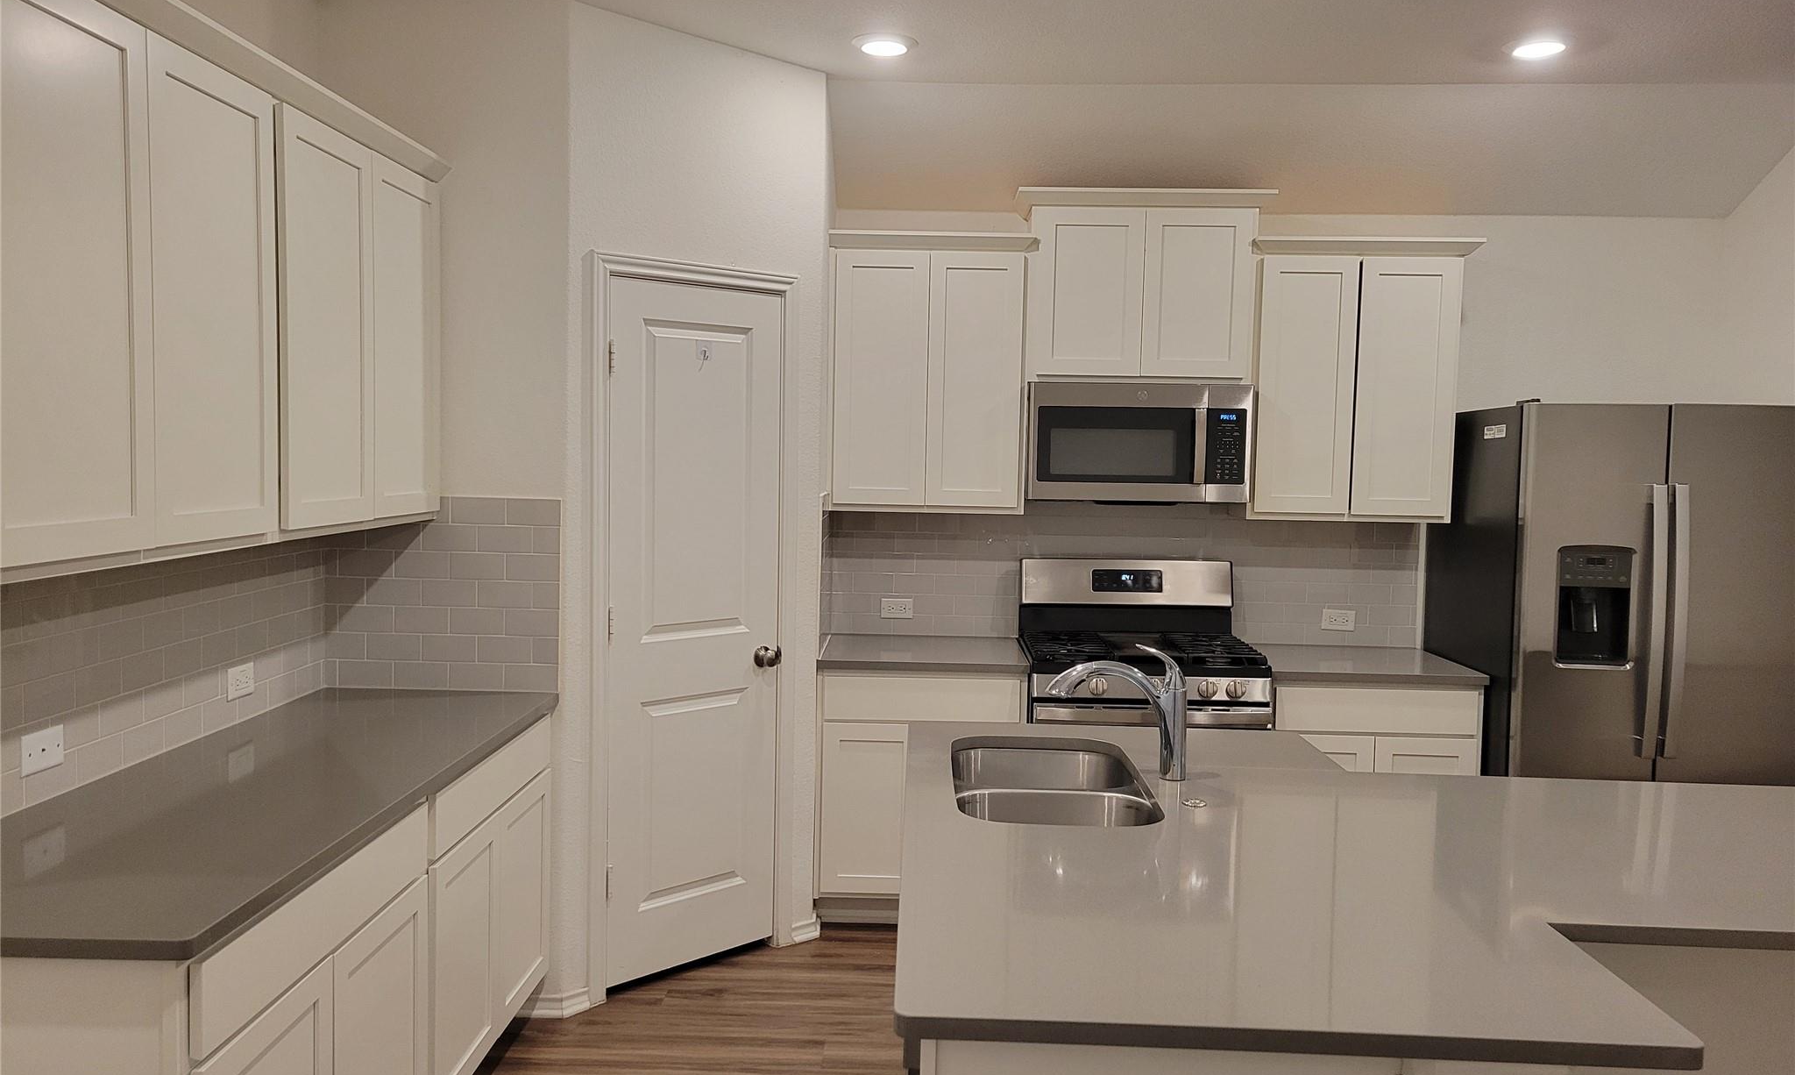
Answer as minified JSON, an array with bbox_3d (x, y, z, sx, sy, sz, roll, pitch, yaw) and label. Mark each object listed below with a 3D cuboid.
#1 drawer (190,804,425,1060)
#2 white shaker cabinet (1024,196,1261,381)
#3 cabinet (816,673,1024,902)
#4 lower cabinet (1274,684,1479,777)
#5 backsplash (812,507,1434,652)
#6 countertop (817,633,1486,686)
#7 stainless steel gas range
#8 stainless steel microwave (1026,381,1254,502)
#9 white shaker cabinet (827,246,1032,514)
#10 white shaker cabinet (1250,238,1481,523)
[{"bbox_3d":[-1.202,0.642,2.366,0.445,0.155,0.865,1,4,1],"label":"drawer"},{"bbox_3d":[0.831,-0.844,4.665,0.800,0.634,0.373,1,4,1],"label":"white shaker cabinet"},{"bbox_3d":[0.086,0.827,4.666,0.681,0.828,0.633,1,4,1],"label":"cabinet"},{"bbox_3d":[1.531,0.857,4.630,0.667,0.828,0.633,1,4,1],"label":"lower cabinet"},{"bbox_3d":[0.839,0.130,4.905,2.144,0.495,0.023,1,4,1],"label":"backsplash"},{"bbox_3d":[0.823,0.414,4.615,2.139,0.033,0.642,1,4,1],"label":"countertop"},{"bbox_3d":[0.808,0.704,4.595,0.767,1.195,0.705,1,4,1],"label":"stainless steel gas range"},{"bbox_3d":[0.815,-0.319,4.686,0.755,0.410,0.403,1,4,1],"label":"stainless steel microwave"},{"bbox_3d":[0.112,-0.557,4.704,0.676,0.938,0.373,1,4,1],"label":"white shaker cabinet"},{"bbox_3d":[1.549,-0.527,4.667,0.710,0.938,0.373,1,4,1],"label":"white shaker cabinet"}]

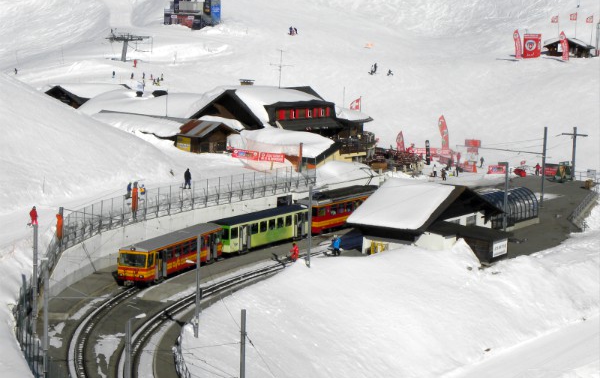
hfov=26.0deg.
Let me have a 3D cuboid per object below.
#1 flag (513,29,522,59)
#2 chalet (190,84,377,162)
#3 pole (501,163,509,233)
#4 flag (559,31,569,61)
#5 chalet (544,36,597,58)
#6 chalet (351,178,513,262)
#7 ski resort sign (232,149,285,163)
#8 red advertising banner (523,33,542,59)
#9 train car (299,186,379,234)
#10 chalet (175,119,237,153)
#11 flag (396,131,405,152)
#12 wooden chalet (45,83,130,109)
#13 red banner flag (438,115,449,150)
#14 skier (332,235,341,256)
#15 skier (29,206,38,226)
[{"bbox_3d":[40.823,-27.215,244.000,1.400,5.400,0.200,3,7,12],"label":"flag"},{"bbox_3d":[-1.815,-8.110,154.142,15.500,8.400,17.400,7,9,35],"label":"chalet"},{"bbox_3d":[19.635,0.962,125.000,0.850,7.000,0.300,7,9,35],"label":"pole"},{"bbox_3d":[48.332,-26.180,238.000,1.400,5.400,0.250,1,7,0],"label":"flag"},{"bbox_3d":[52.131,-27.320,251.000,9.000,3.900,7.000,4,7,22],"label":"chalet"},{"bbox_3d":[12.971,2.571,115.846,12.000,6.200,14.400,7,9,35],"label":"chalet"},{"bbox_3d":[-4.448,-3.608,140.000,6.100,0.850,0.150,4,7,22],"label":"ski resort sign"},{"bbox_3d":[43.996,-27.003,246.000,2.900,4.600,2.300,4,7,22],"label":"red advertising banner"},{"bbox_3d":[4.108,2.199,131.933,2.500,3.550,16.000,5,8,27],"label":"train car"},{"bbox_3d":[-10.285,-5.632,143.000,5.200,3.400,4.300,-5,10,-45],"label":"chalet"},{"bbox_3d":[14.330,-6.475,185.000,1.100,3.600,0.200,2,7,5],"label":"flag"},{"bbox_3d":[-30.118,-12.805,186.000,9.300,5.000,14.800,7,9,35],"label":"wooden chalet"},{"bbox_3d":[20.796,-8.098,188.000,1.500,5.400,0.250,1,7,0],"label":"red banner flag"},{"bbox_3d":[3.159,4.915,112.500,0.500,1.800,0.600,6,9,32],"label":"skier"},{"bbox_3d":[-22.917,2.369,112.000,0.500,1.740,0.600,4,8,18],"label":"skier"}]

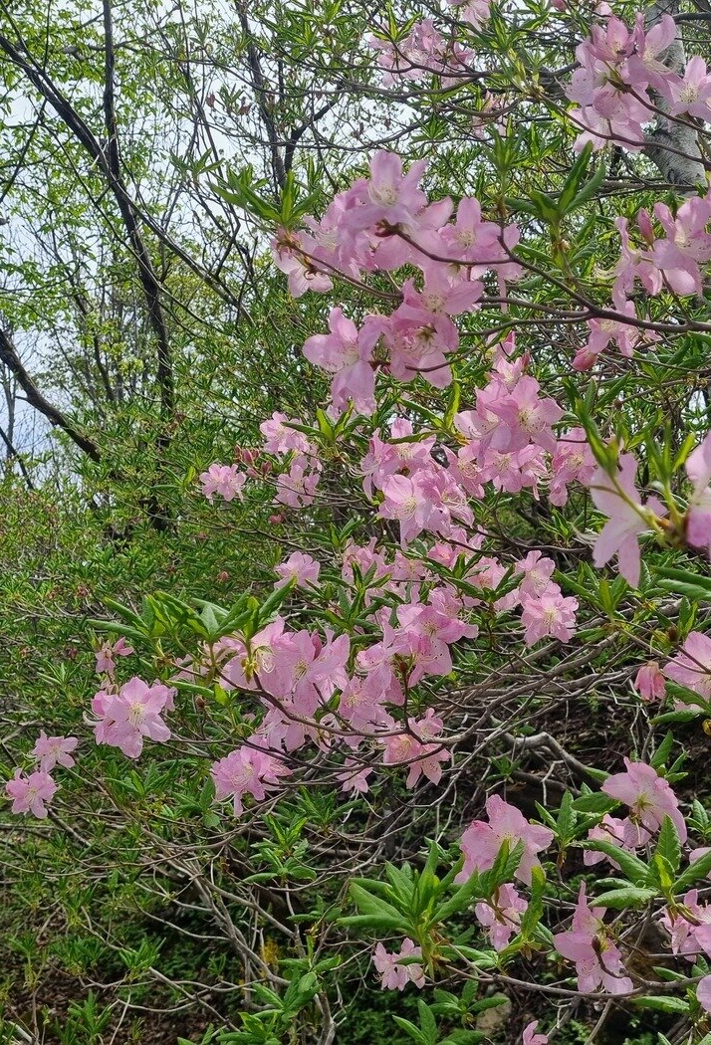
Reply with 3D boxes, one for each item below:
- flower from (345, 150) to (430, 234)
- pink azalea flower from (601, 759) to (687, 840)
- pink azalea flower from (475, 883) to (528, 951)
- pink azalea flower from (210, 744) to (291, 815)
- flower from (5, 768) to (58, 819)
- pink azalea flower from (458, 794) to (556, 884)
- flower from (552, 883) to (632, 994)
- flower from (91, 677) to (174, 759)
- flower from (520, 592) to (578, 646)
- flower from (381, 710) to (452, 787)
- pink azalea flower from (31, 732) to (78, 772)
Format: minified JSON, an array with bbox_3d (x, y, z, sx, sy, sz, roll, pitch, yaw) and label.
[{"bbox_3d":[0.025,-0.265,0.840,0.069,0.066,0.055,0,3,2],"label":"flower"},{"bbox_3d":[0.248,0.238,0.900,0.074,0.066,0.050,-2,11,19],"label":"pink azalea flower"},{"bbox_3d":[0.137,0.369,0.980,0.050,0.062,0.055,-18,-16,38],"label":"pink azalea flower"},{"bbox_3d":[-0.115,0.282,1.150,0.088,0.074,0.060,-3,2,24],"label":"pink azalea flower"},{"bbox_3d":[-0.427,0.357,1.380,0.069,0.068,0.050,2,-14,-22],"label":"flower"},{"bbox_3d":[0.114,0.239,0.790,0.073,0.067,0.050,-1,-22,8],"label":"pink azalea flower"},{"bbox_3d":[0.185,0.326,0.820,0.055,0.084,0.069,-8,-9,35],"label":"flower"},{"bbox_3d":[-0.217,0.189,1.020,0.083,0.079,0.055,2,-11,-17],"label":"flower"},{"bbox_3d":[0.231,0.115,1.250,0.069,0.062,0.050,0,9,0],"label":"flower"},{"bbox_3d":[0.069,0.255,1.180,0.080,0.084,0.065,0,11,0],"label":"flower"},{"bbox_3d":[-0.418,0.319,1.450,0.065,0.057,0.050,1,-12,-16],"label":"pink azalea flower"}]

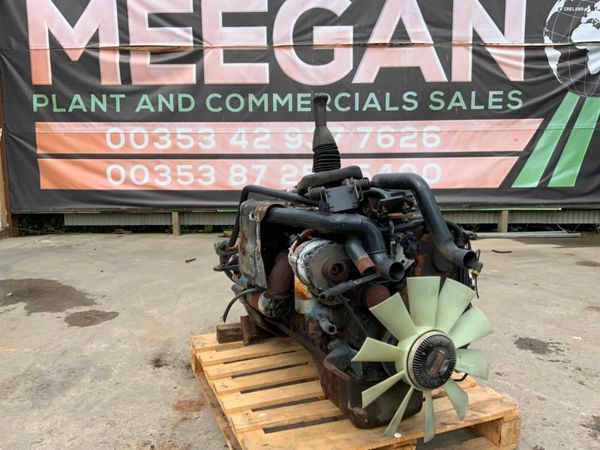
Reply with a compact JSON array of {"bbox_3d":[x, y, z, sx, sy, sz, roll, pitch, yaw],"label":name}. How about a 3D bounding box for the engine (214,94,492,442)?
[{"bbox_3d":[0.148,0.029,2.036,0.830,1.170,1.380,-3,8,-24],"label":"engine"}]

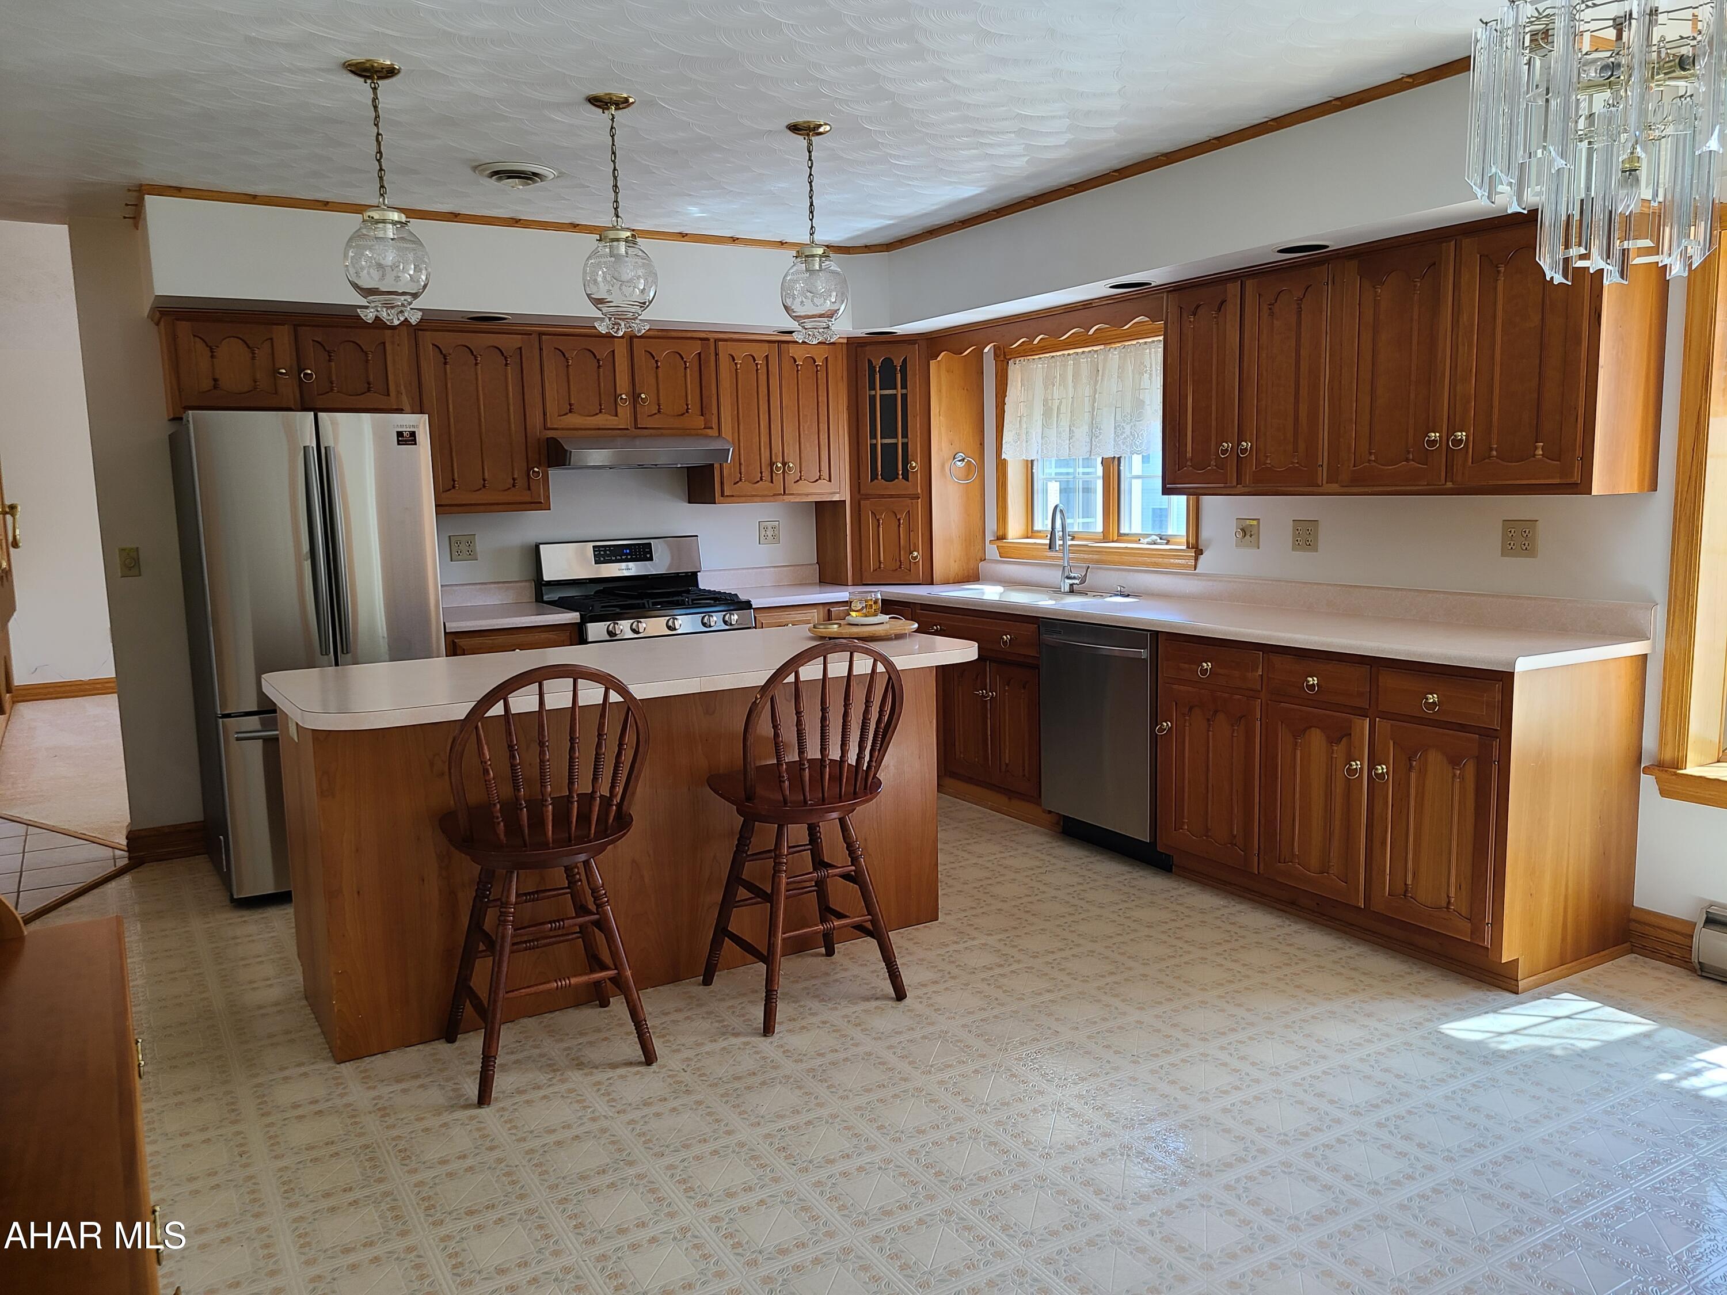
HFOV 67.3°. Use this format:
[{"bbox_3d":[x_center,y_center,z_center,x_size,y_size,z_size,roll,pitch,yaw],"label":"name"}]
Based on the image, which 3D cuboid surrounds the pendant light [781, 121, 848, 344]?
[{"bbox_3d":[-0.148,-1.212,3.801,0.202,0.628,0.202,-1,7,0],"label":"pendant light"}]

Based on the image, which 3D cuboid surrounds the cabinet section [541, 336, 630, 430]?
[{"bbox_3d":[-1.247,-1.123,5.578,0.366,0.384,0.344,-6,9,-30],"label":"cabinet section"}]

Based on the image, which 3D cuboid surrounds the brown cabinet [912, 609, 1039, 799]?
[{"bbox_3d":[0.736,0.220,5.579,0.610,0.812,0.930,-6,8,-30],"label":"brown cabinet"}]

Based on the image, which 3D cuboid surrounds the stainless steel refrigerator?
[{"bbox_3d":[-2.049,-0.007,4.863,0.775,1.692,0.820,-6,8,-33],"label":"stainless steel refrigerator"}]

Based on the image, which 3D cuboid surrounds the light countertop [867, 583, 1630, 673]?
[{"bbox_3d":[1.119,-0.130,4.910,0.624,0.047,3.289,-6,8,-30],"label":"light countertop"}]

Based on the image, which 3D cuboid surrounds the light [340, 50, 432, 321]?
[{"bbox_3d":[-1.202,-1.131,3.228,0.211,0.605,0.211,-6,8,-30],"label":"light"}]

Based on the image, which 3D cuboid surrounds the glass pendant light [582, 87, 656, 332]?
[{"bbox_3d":[-0.674,-1.175,3.541,0.203,0.620,0.203,-6,8,-30],"label":"glass pendant light"}]

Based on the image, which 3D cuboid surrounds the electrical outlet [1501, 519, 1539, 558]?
[{"bbox_3d":[1.983,-0.329,3.920,0.012,0.116,0.118,-6,8,-30],"label":"electrical outlet"}]

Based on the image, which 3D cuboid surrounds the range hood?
[{"bbox_3d":[-1.008,-0.852,5.613,0.760,0.142,0.541,-6,8,-30],"label":"range hood"}]

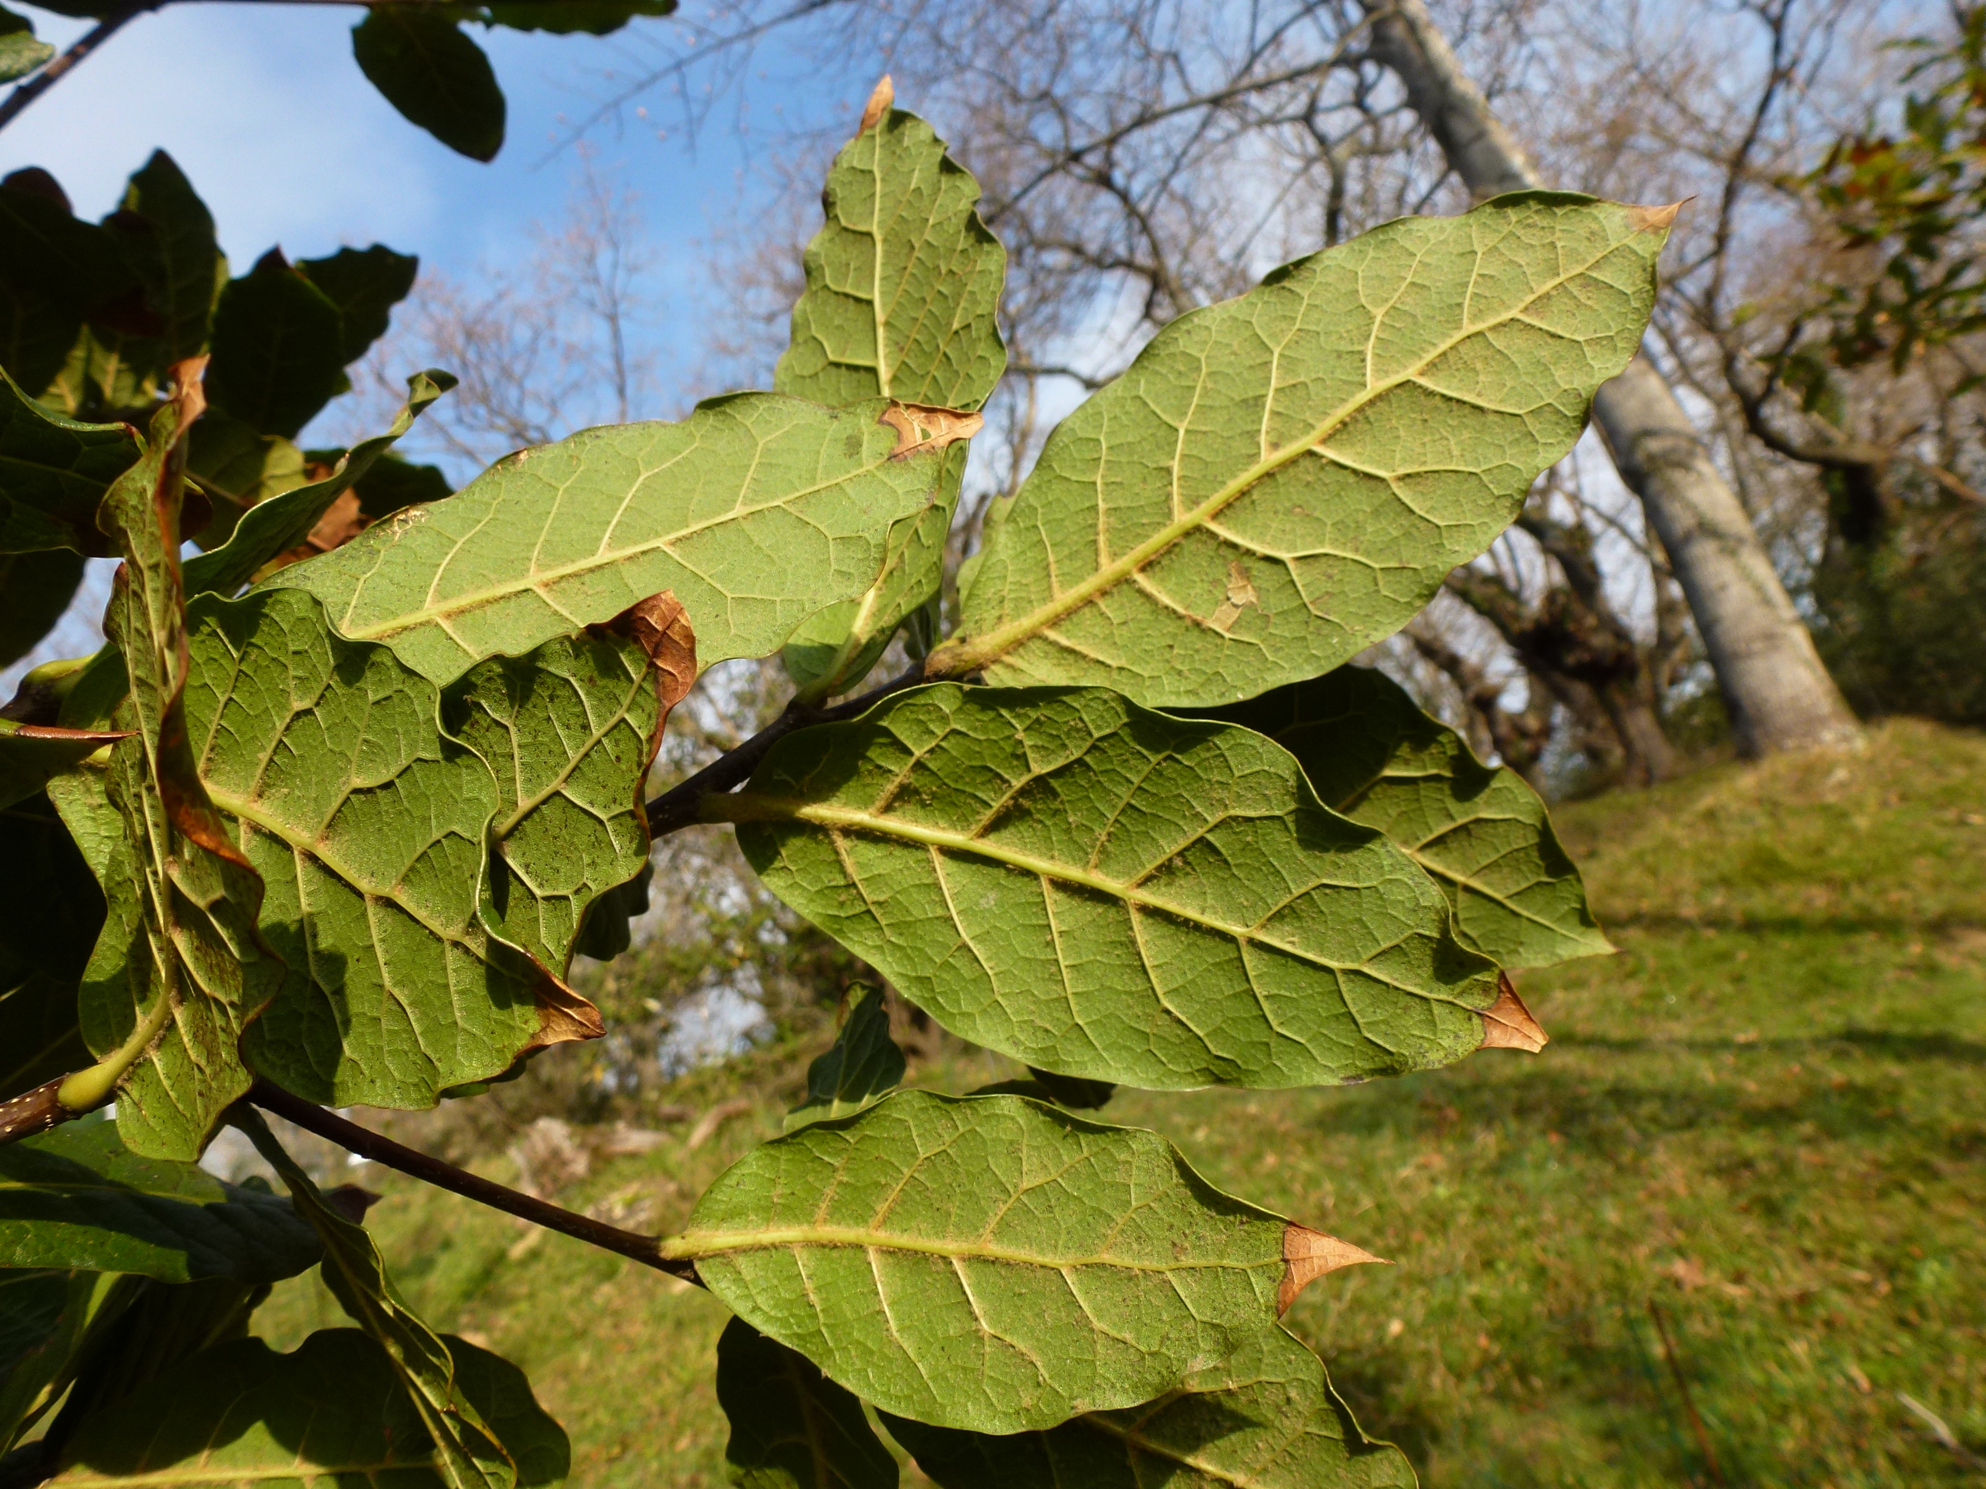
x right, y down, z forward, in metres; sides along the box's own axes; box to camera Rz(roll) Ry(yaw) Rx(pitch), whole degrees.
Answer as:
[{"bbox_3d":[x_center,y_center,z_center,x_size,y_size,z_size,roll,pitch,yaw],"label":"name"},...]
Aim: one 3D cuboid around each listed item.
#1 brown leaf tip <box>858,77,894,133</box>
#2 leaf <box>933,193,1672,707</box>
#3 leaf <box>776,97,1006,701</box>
[{"bbox_3d":[-0.032,-0.178,0.383,0.007,0.018,0.005,20,-17,-13],"label":"brown leaf tip"},{"bbox_3d":[0.069,-0.065,0.308,0.197,0.084,0.030,-33,3,-4],"label":"leaf"},{"bbox_3d":[-0.027,-0.092,0.355,0.072,0.185,0.035,-5,-22,28],"label":"leaf"}]

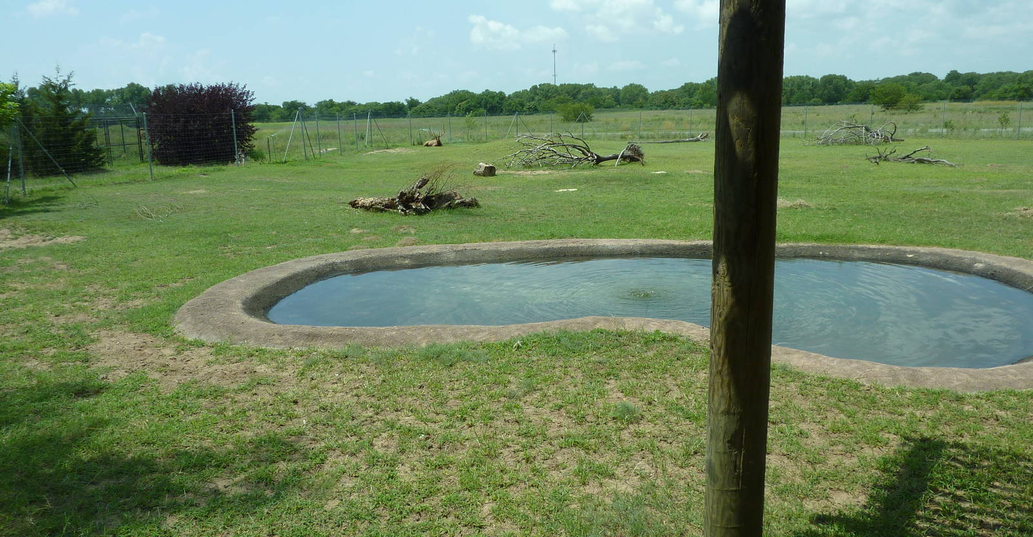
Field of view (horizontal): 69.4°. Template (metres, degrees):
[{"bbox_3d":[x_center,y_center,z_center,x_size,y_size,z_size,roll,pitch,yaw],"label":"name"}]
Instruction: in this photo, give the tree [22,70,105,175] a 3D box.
[{"bbox_3d":[-18.492,-6.015,30.461,2.600,4.100,2.600,-9,14,-32],"label":"tree"}]

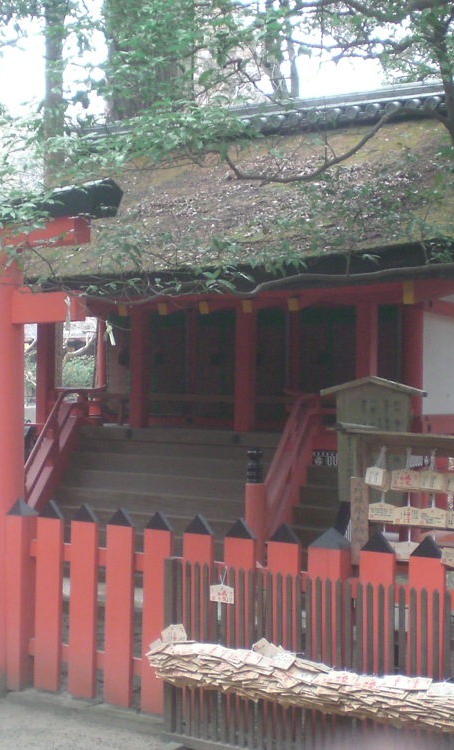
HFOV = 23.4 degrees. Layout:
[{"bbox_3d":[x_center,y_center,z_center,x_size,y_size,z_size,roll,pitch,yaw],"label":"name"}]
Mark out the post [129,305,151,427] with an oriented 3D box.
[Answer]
[{"bbox_3d":[-0.773,-0.068,9.759,0.129,1.084,0.129,0,-1,33],"label":"post"}]

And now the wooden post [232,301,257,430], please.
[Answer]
[{"bbox_3d":[0.147,-0.065,9.158,0.129,1.084,0.129,0,-1,33],"label":"wooden post"}]

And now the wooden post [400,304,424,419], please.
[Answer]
[{"bbox_3d":[1.563,-0.069,9.219,0.155,1.053,0.155,0,-1,33],"label":"wooden post"}]

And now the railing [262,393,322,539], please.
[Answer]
[{"bbox_3d":[0.445,0.662,8.362,0.165,1.063,0.785,0,-1,33],"label":"railing"}]

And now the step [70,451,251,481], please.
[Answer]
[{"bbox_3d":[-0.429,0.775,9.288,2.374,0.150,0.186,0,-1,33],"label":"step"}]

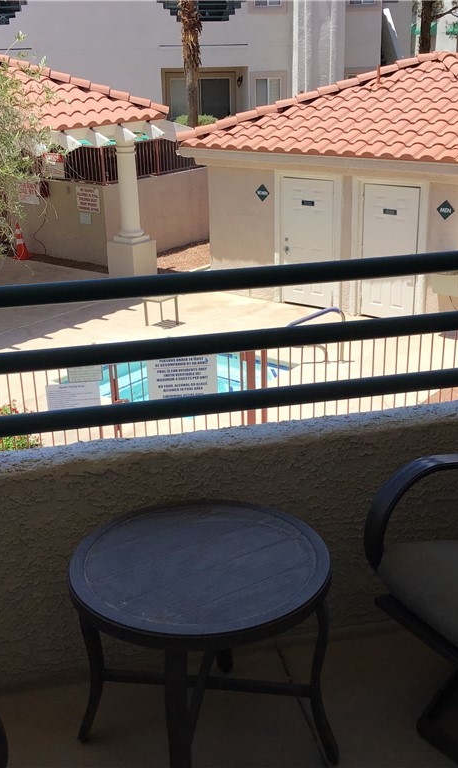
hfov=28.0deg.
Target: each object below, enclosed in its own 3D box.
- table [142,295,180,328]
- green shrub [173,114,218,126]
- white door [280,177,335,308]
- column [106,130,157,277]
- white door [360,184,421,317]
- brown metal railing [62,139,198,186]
[{"bbox_3d":[-1.034,-1.106,14.005,0.430,0.450,0.420,14,26,35],"label":"table"},{"bbox_3d":[-0.968,-7.268,26.500,1.350,1.000,1.100,-2,21,0],"label":"green shrub"},{"bbox_3d":[1.271,-2.225,14.550,0.910,2.030,0.060,14,26,35],"label":"white door"},{"bbox_3d":[-1.752,-2.992,15.952,0.610,2.600,0.610,14,26,35],"label":"column"},{"bbox_3d":[2.413,-1.939,13.731,0.910,2.030,0.060,14,26,35],"label":"white door"},{"bbox_3d":[-1.899,-4.568,18.262,1.350,0.700,2.900,14,26,35],"label":"brown metal railing"}]

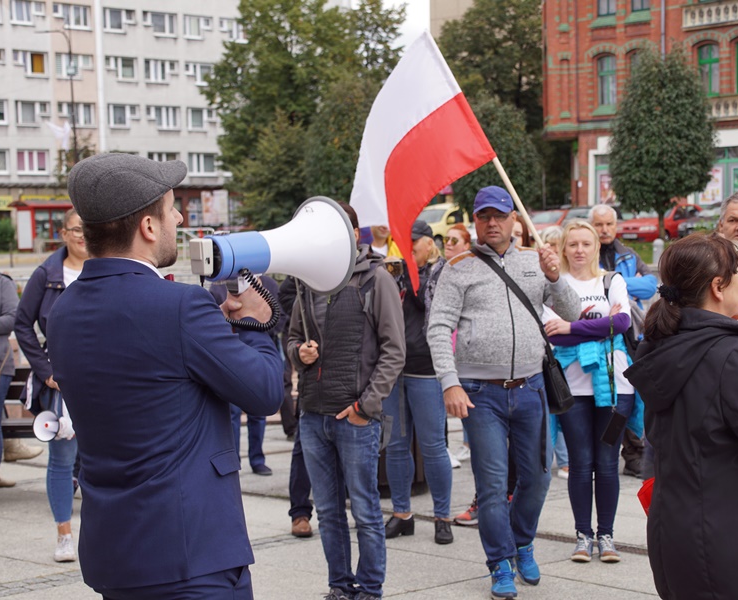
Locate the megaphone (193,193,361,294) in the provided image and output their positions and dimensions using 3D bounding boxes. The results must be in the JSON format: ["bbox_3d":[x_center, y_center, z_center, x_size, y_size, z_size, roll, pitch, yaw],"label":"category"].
[{"bbox_3d":[-0.251,-0.113,4.350,0.380,0.240,0.235,-7,5,-39],"label":"megaphone"}]

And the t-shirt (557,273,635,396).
[{"bbox_3d":[1.078,0.163,9.127,0.430,0.600,0.270,-1,3,6],"label":"t-shirt"}]

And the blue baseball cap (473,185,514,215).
[{"bbox_3d":[0.551,-0.440,8.296,0.180,0.128,0.260,-1,3,9],"label":"blue baseball cap"}]

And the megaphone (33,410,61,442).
[{"bbox_3d":[-1.551,0.635,9.438,0.165,0.175,0.250,0,-3,24],"label":"megaphone"}]

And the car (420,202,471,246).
[{"bbox_3d":[2.623,-2.587,66.000,1.660,1.580,3.800,1,4,41],"label":"car"}]

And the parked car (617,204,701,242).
[{"bbox_3d":[9.650,-2.433,62.500,1.650,1.420,3.900,1,4,44],"label":"parked car"}]

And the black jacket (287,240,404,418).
[{"bbox_3d":[-0.100,0.144,8.293,0.500,0.770,0.320,-1,3,14],"label":"black jacket"}]

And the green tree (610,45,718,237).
[{"bbox_3d":[8.923,-4.728,57.000,3.150,5.950,3.150,-1,3,0],"label":"green tree"}]

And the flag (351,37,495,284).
[{"bbox_3d":[0.239,-0.623,8.370,0.660,1.150,0.300,-2,3,-6],"label":"flag"}]

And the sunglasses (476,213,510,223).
[{"bbox_3d":[0.544,-0.367,8.300,0.150,0.045,0.140,-1,3,9],"label":"sunglasses"}]

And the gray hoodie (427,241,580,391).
[{"bbox_3d":[0.597,0.069,8.328,0.640,0.660,0.380,-2,3,-6],"label":"gray hoodie"}]

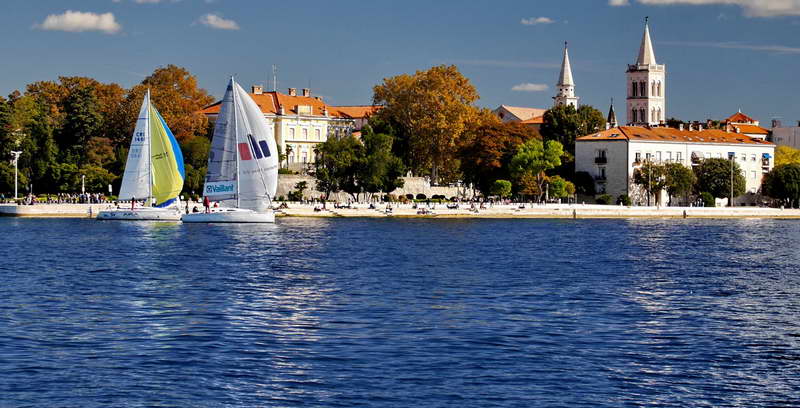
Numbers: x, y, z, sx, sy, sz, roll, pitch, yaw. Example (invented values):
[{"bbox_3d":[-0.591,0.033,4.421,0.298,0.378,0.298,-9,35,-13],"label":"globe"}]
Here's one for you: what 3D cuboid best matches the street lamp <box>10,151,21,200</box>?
[{"bbox_3d":[-57.310,-4.070,283.000,1.570,7.690,0.400,0,0,0],"label":"street lamp"}]

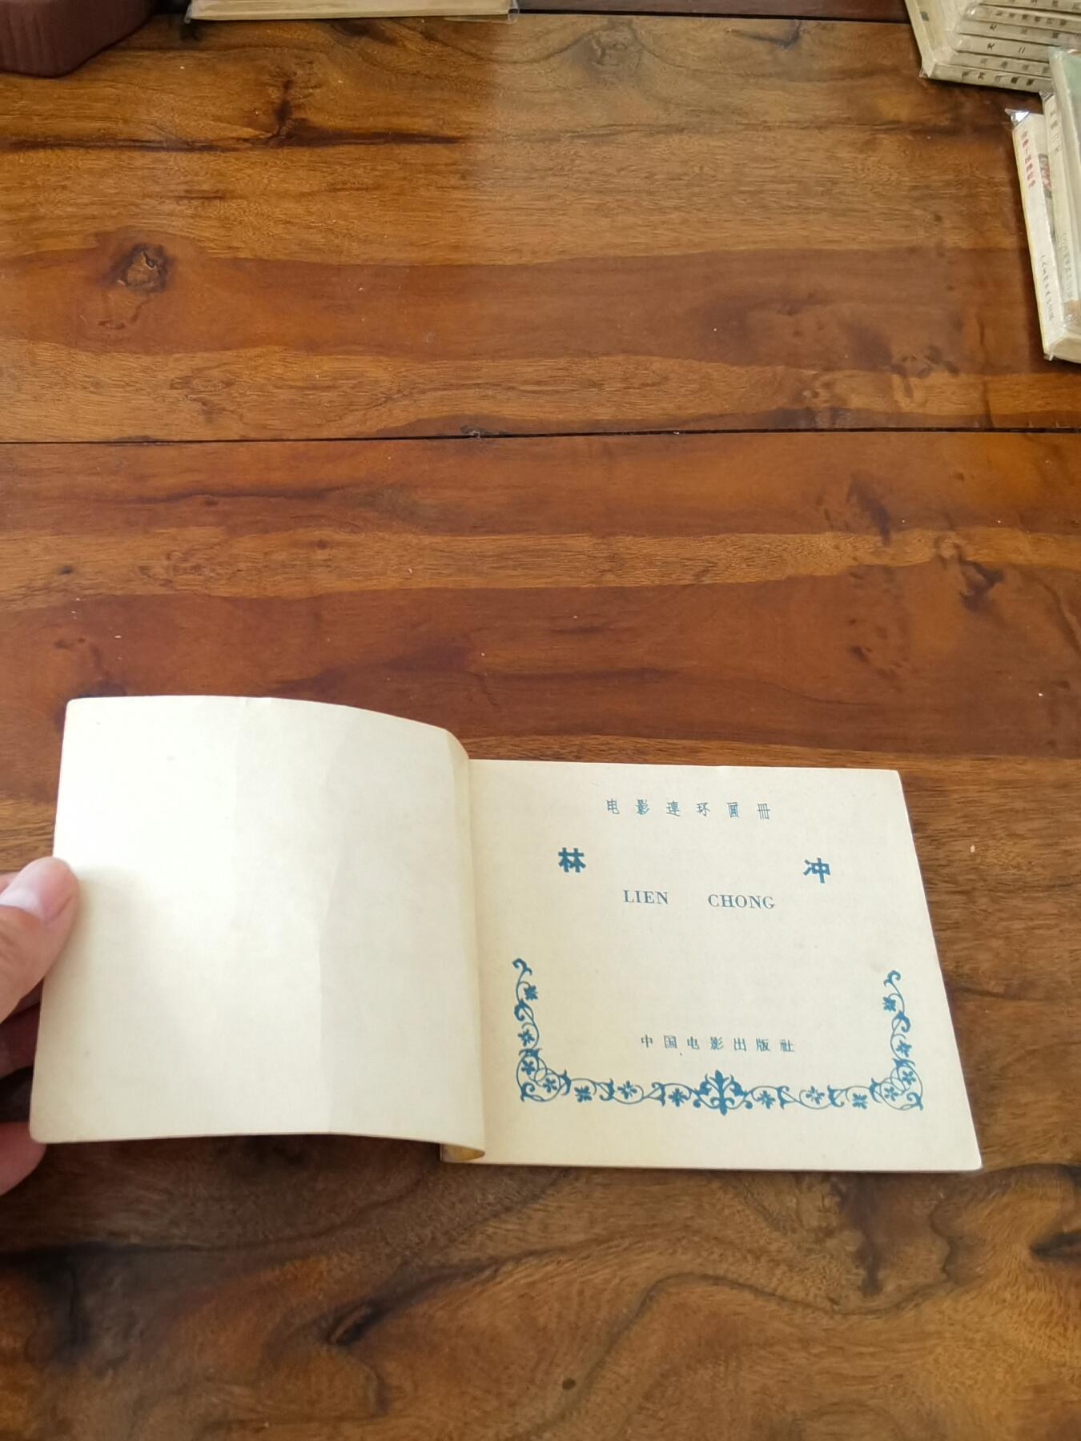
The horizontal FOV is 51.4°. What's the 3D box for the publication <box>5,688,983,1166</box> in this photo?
[{"bbox_3d":[-0.004,0.051,0.270,0.217,0.033,0.104,2,62,-5],"label":"publication"}]

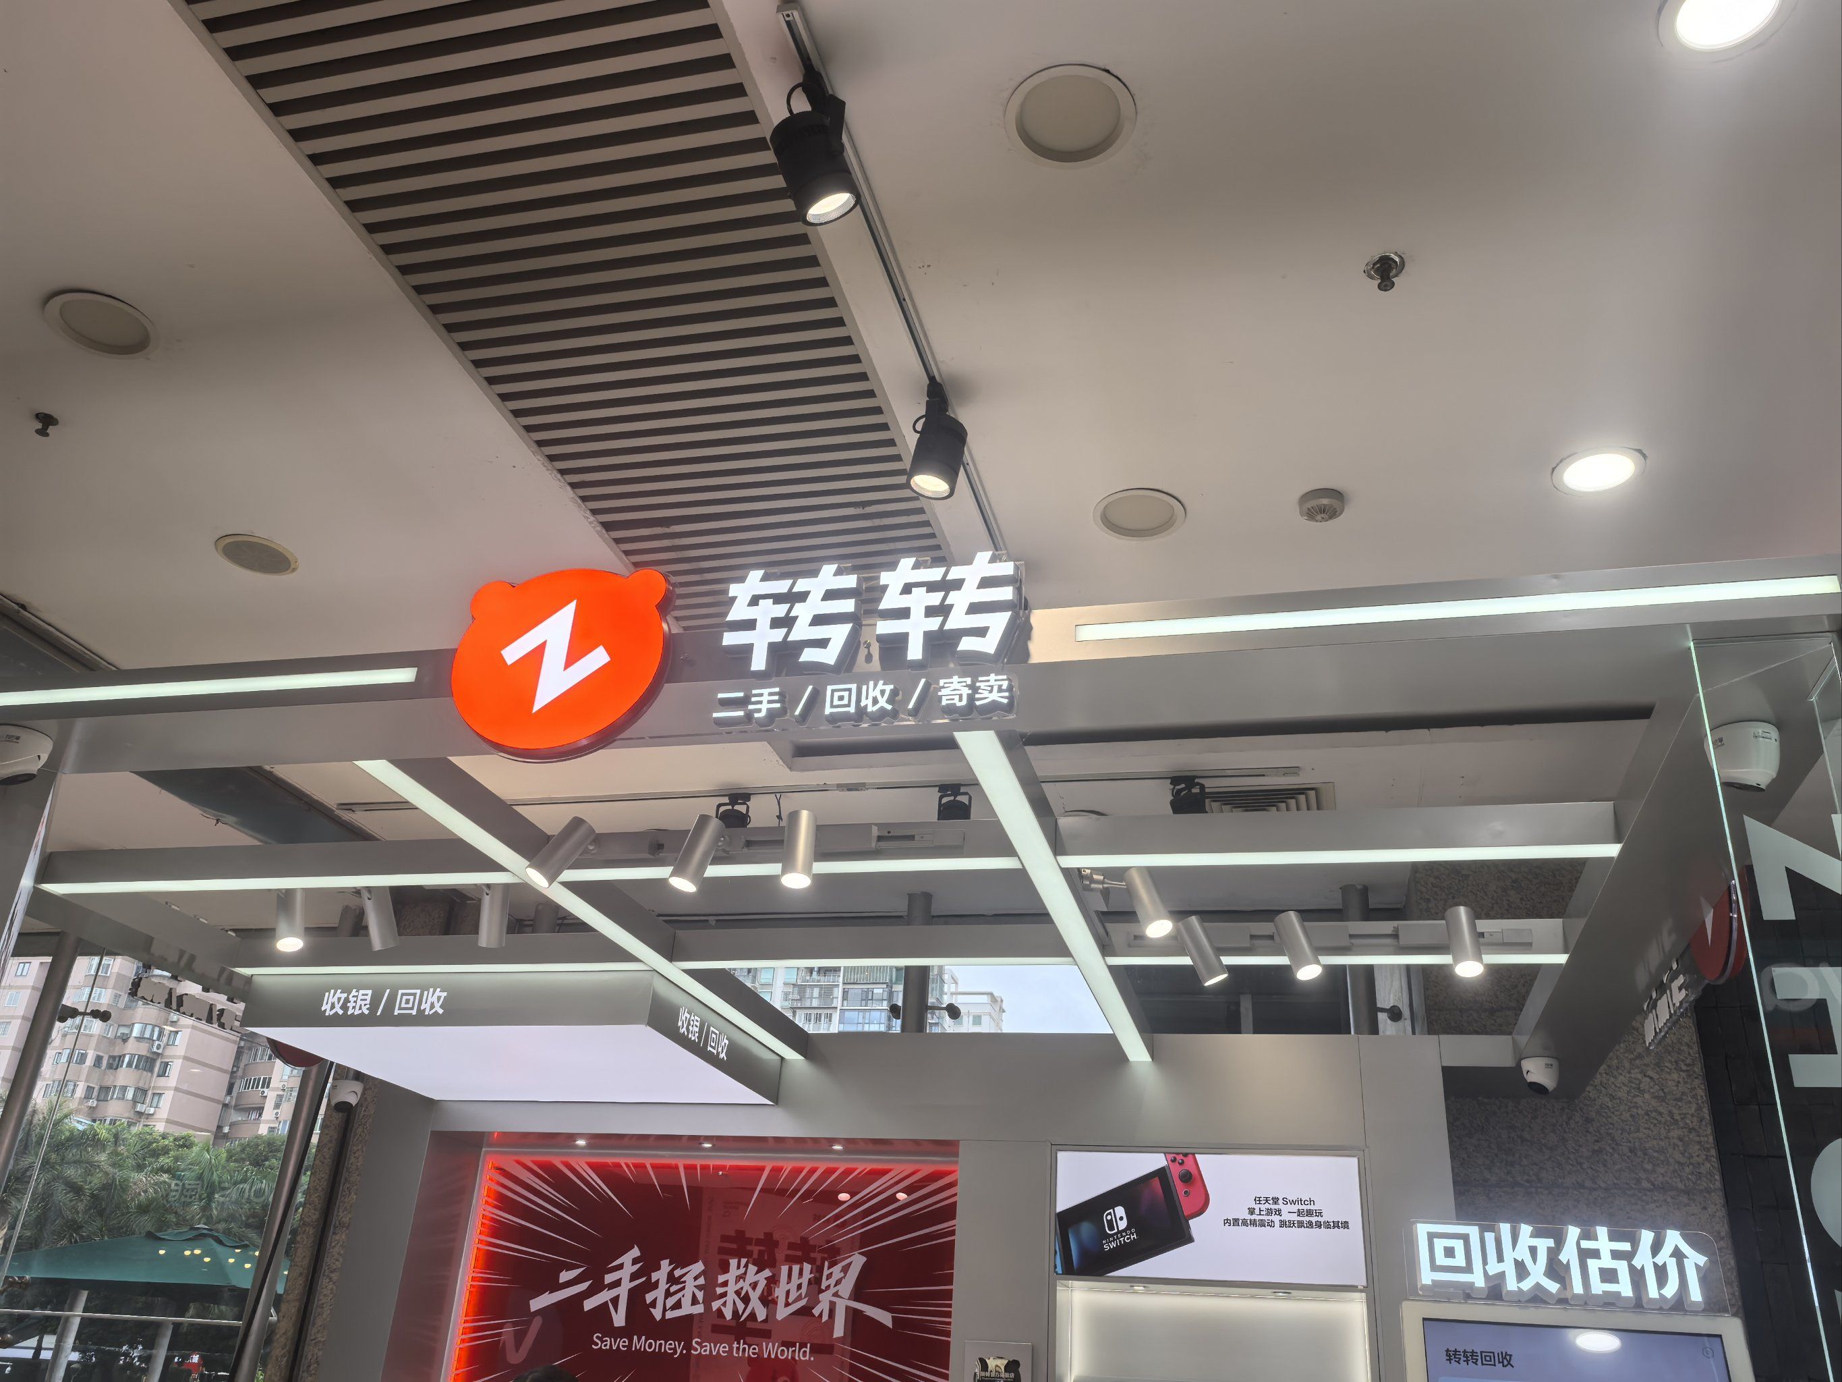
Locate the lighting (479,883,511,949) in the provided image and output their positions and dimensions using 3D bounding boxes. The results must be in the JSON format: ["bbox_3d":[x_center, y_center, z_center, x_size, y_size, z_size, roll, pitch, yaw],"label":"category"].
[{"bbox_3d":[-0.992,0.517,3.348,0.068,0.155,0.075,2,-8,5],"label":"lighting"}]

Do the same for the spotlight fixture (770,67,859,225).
[{"bbox_3d":[-0.174,-0.912,2.410,0.172,0.268,0.119,20,-30,-29],"label":"spotlight fixture"}]

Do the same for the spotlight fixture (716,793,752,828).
[{"bbox_3d":[-0.625,0.425,4.799,0.105,0.150,0.120,-3,-28,14],"label":"spotlight fixture"}]

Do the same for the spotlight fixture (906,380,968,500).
[{"bbox_3d":[0.035,-0.551,3.146,0.131,0.242,0.119,-2,-27,11],"label":"spotlight fixture"}]

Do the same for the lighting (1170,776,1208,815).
[{"bbox_3d":[0.827,0.344,4.428,0.110,0.150,0.120,-17,-33,35],"label":"lighting"}]

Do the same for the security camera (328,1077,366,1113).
[{"bbox_3d":[-1.934,1.365,4.851,0.110,0.100,0.110,24,-33,-34],"label":"security camera"}]

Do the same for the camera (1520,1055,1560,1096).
[{"bbox_3d":[1.730,1.087,4.022,0.110,0.100,0.110,14,-28,-18],"label":"camera"}]

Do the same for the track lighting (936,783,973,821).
[{"bbox_3d":[0.124,0.432,5.178,0.120,0.200,0.140,-3,-27,14],"label":"track lighting"}]

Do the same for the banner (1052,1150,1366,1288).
[{"bbox_3d":[0.817,1.506,4.119,0.870,0.350,0.050,-3,-28,14],"label":"banner"}]

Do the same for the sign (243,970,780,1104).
[{"bbox_3d":[-1.288,1.173,4.779,1.351,0.159,1.171,-3,-27,14],"label":"sign"}]

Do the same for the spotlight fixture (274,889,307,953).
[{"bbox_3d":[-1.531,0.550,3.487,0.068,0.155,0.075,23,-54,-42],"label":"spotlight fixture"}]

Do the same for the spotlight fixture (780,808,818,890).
[{"bbox_3d":[-0.264,0.340,3.110,0.063,0.172,0.063,1,-34,1],"label":"spotlight fixture"}]

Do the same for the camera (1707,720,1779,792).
[{"bbox_3d":[1.345,0.110,2.333,0.117,0.096,0.117,16,-29,-23],"label":"camera"}]

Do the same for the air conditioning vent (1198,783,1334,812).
[{"bbox_3d":[1.247,0.477,5.346,0.557,0.050,0.557,-3,-27,14],"label":"air conditioning vent"}]

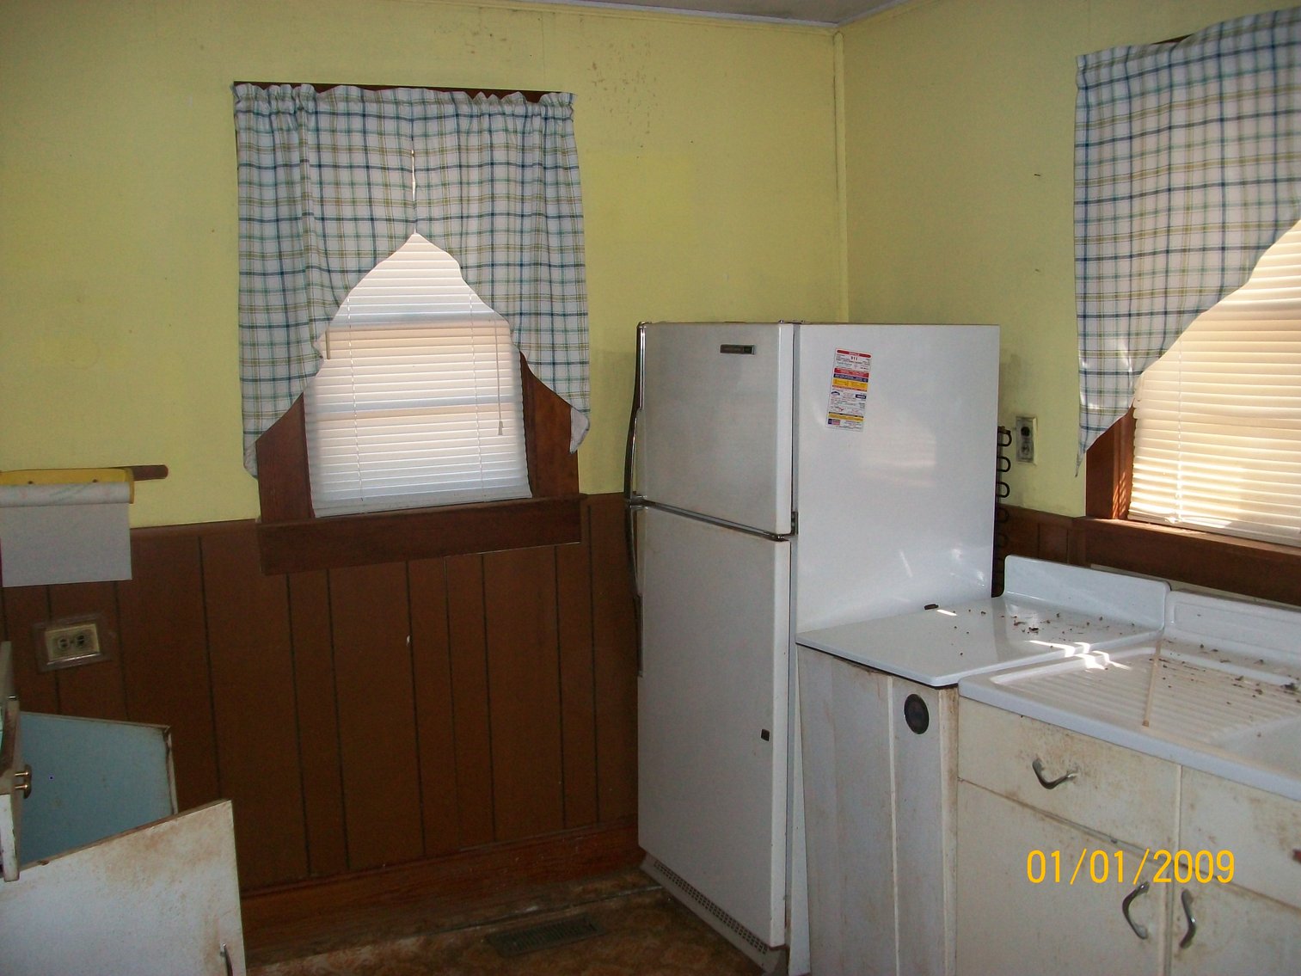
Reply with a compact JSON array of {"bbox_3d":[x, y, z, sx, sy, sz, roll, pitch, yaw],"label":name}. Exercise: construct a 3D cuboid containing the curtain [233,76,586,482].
[{"bbox_3d":[-0.617,-0.560,3.426,0.929,0.985,0.080,-4,6,-23],"label":"curtain"}]

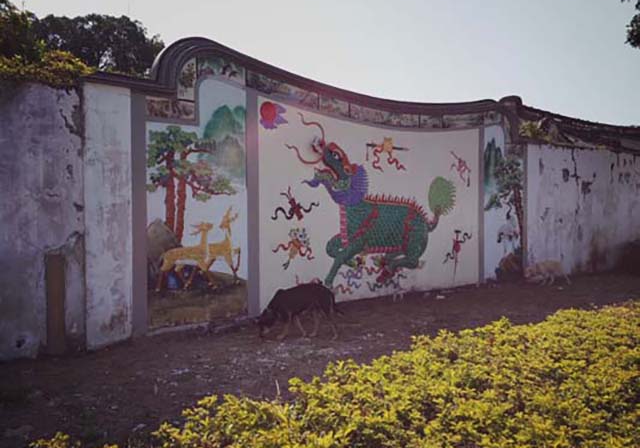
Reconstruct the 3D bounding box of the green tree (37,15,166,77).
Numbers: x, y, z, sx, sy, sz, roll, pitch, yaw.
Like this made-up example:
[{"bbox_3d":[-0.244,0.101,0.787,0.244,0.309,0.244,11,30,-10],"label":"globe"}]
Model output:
[{"bbox_3d":[-7.500,-3.200,18.500,4.700,7.600,4.500,-1,2,-22],"label":"green tree"}]

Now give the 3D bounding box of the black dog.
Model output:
[{"bbox_3d":[-0.230,0.900,5.700,0.860,0.560,0.250,0,2,0],"label":"black dog"}]

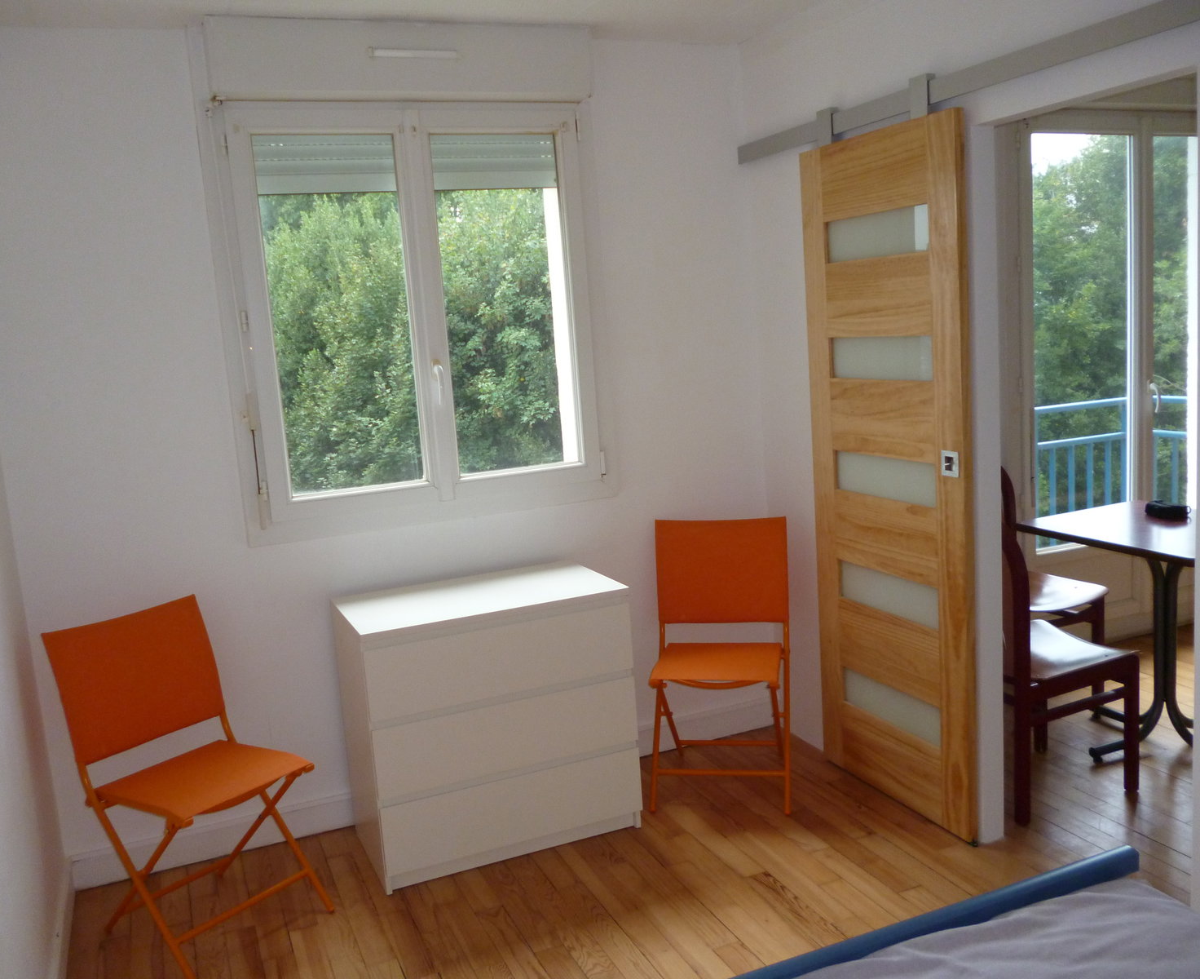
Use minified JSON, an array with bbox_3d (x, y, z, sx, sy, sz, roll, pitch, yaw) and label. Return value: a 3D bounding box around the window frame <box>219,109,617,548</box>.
[{"bbox_3d":[-0.566,-0.569,3.418,1.190,1.310,0.100,-8,9,-21],"label":"window frame"}]

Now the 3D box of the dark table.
[{"bbox_3d":[1.937,0.504,3.608,0.640,0.760,0.790,-8,9,-21],"label":"dark table"}]

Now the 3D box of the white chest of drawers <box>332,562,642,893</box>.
[{"bbox_3d":[-0.356,0.707,3.339,0.800,0.778,0.478,-8,9,-22],"label":"white chest of drawers"}]

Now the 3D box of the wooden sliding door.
[{"bbox_3d":[0.880,-0.027,3.237,0.042,2.050,0.710,-8,9,-23],"label":"wooden sliding door"}]

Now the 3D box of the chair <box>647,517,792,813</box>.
[{"bbox_3d":[0.401,0.573,3.540,0.455,0.870,0.520,-2,9,13],"label":"chair"}]

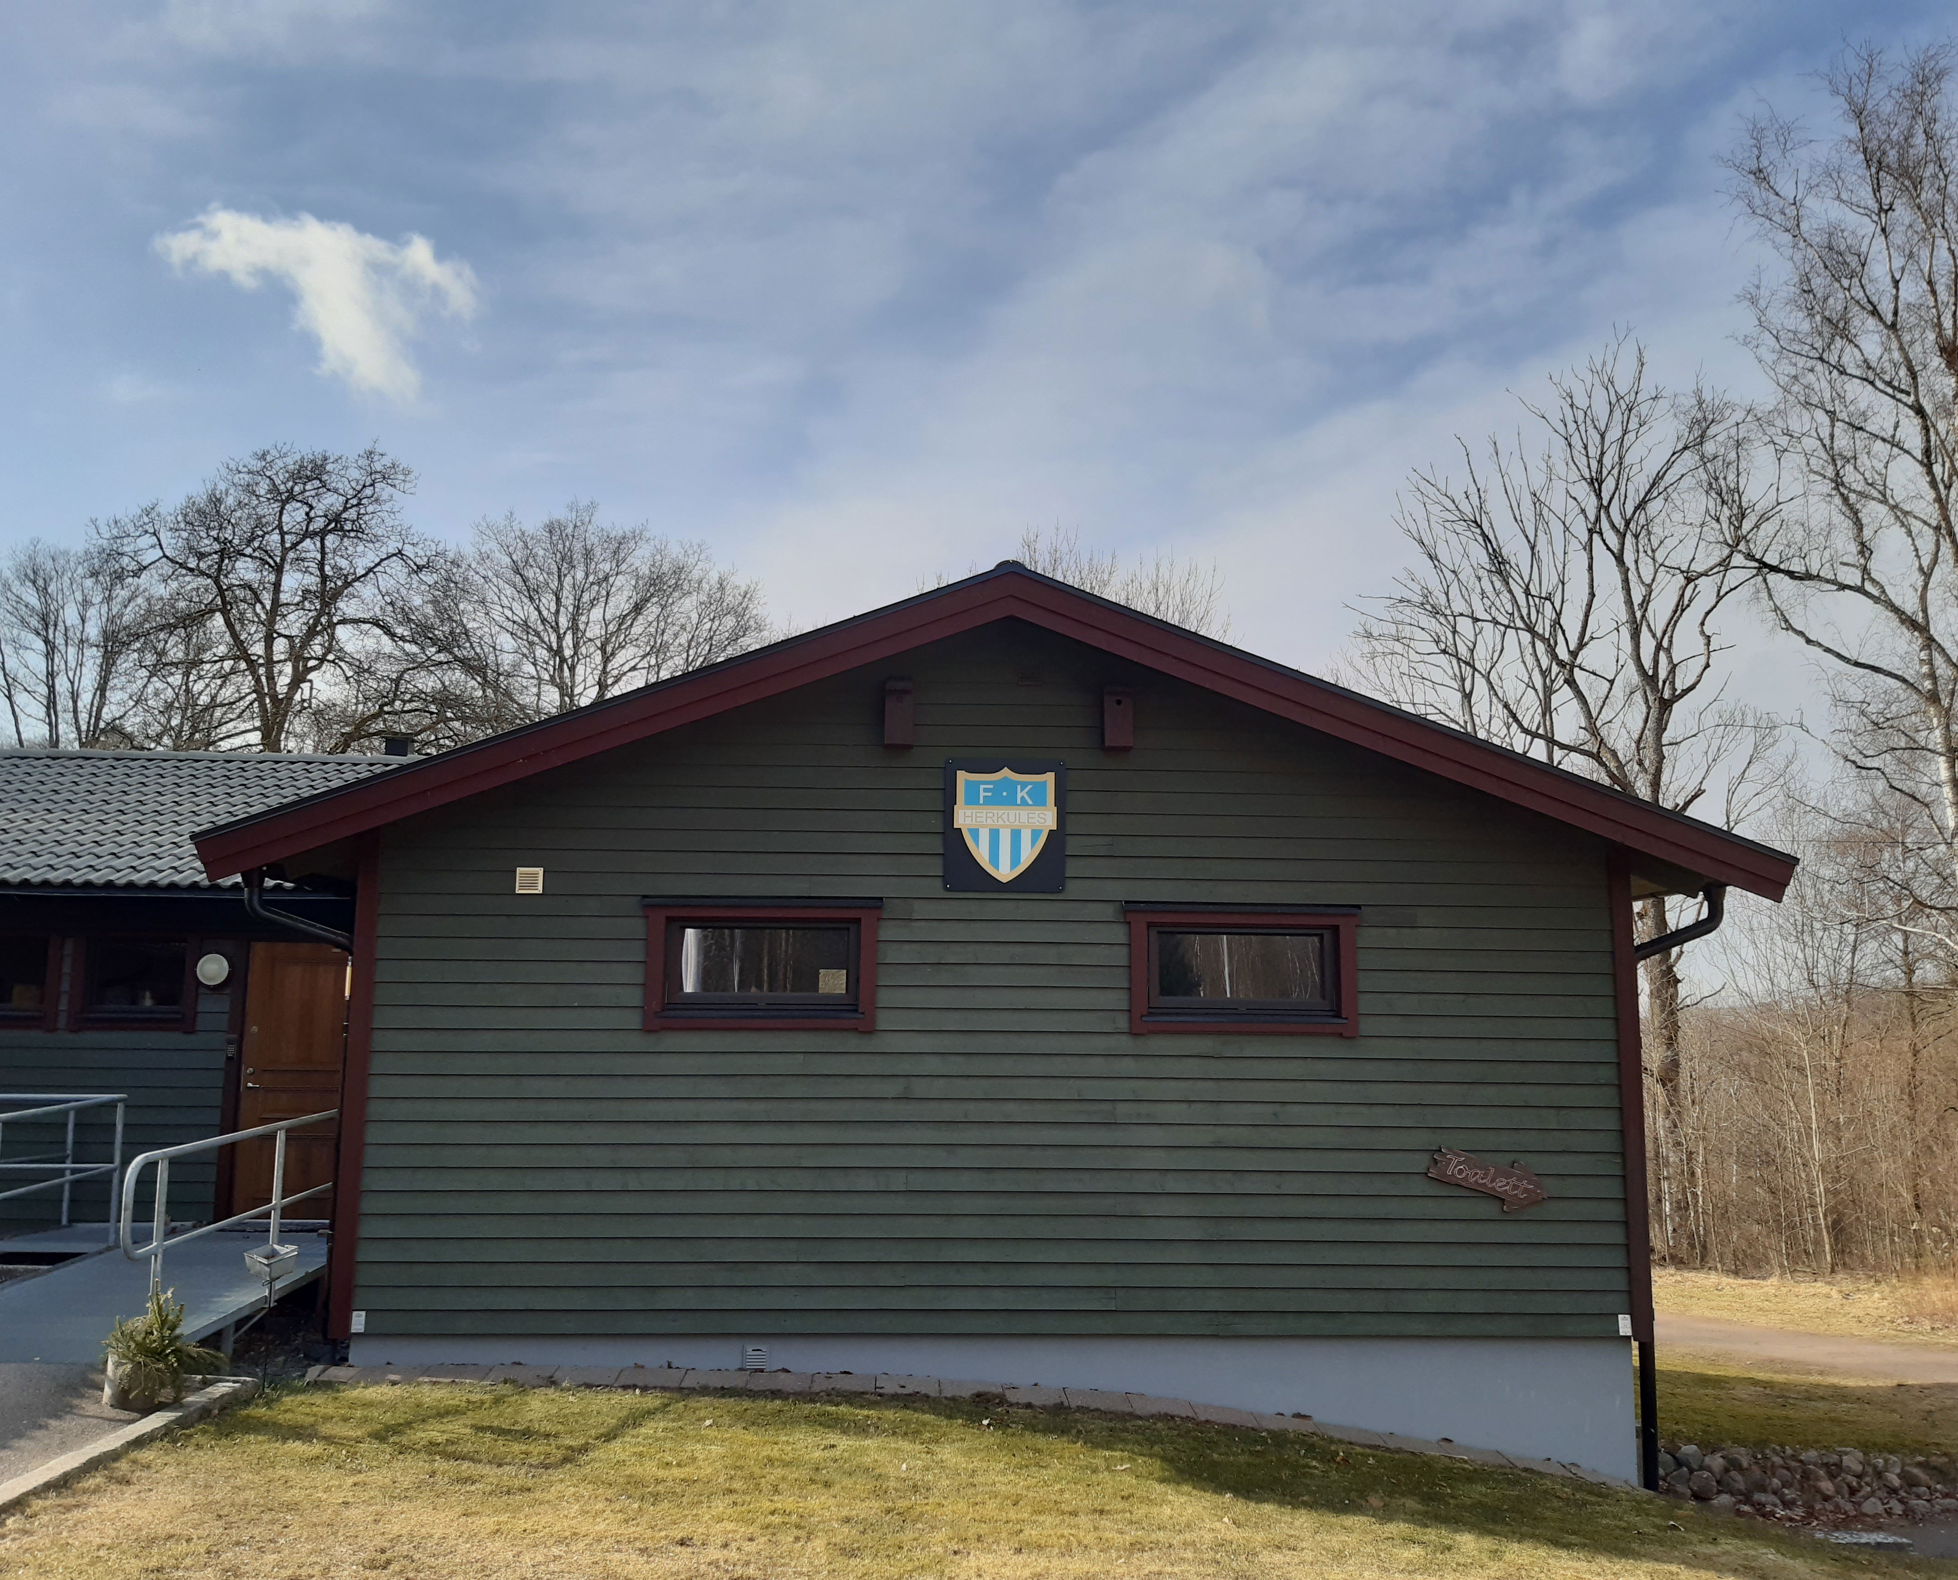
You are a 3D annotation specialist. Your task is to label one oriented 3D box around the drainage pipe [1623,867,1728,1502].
[{"bbox_3d":[4.370,2.395,9.773,0.688,3.667,0.110,1,-8,-2],"label":"drainage pipe"}]

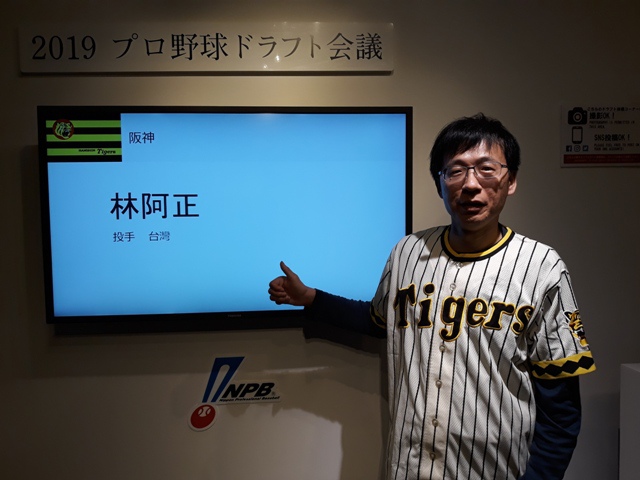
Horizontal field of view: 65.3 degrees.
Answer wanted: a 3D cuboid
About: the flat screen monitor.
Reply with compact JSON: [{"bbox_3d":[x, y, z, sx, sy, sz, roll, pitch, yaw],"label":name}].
[{"bbox_3d":[-0.270,-0.082,1.566,1.127,0.650,0.060,-1,3,-4],"label":"flat screen monitor"}]

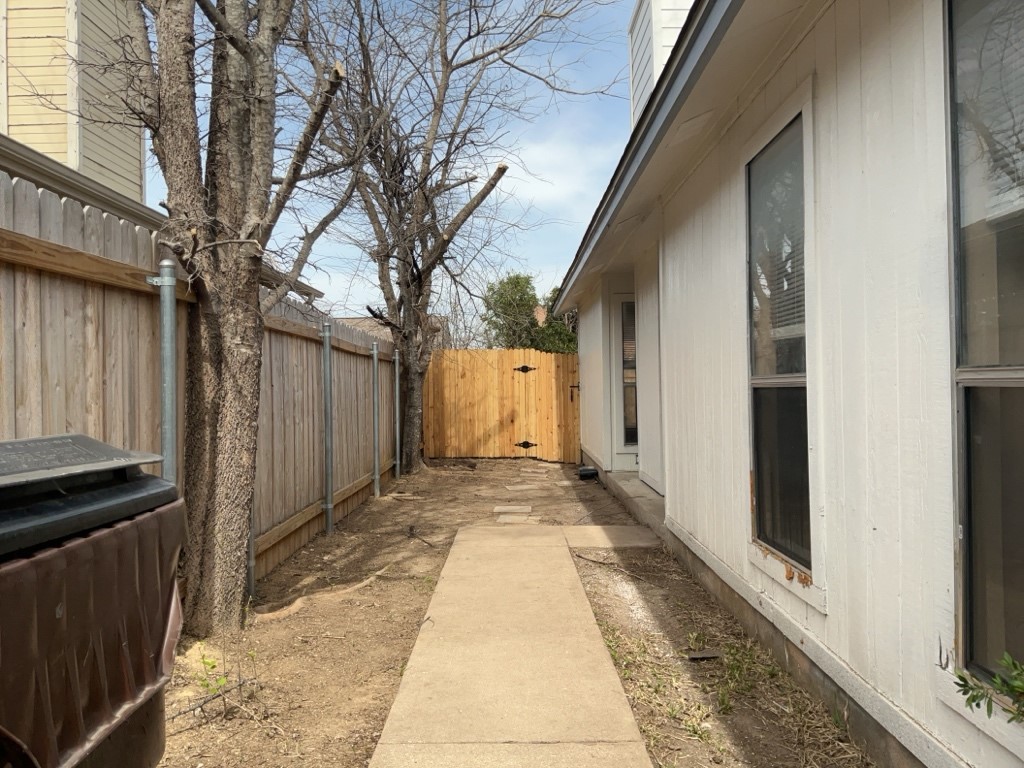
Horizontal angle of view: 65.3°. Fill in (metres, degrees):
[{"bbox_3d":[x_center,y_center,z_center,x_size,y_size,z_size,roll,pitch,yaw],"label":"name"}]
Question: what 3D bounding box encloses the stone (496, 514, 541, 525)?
[{"bbox_3d":[0.062,1.200,7.030,0.350,0.040,0.350,-1,0,7],"label":"stone"}]

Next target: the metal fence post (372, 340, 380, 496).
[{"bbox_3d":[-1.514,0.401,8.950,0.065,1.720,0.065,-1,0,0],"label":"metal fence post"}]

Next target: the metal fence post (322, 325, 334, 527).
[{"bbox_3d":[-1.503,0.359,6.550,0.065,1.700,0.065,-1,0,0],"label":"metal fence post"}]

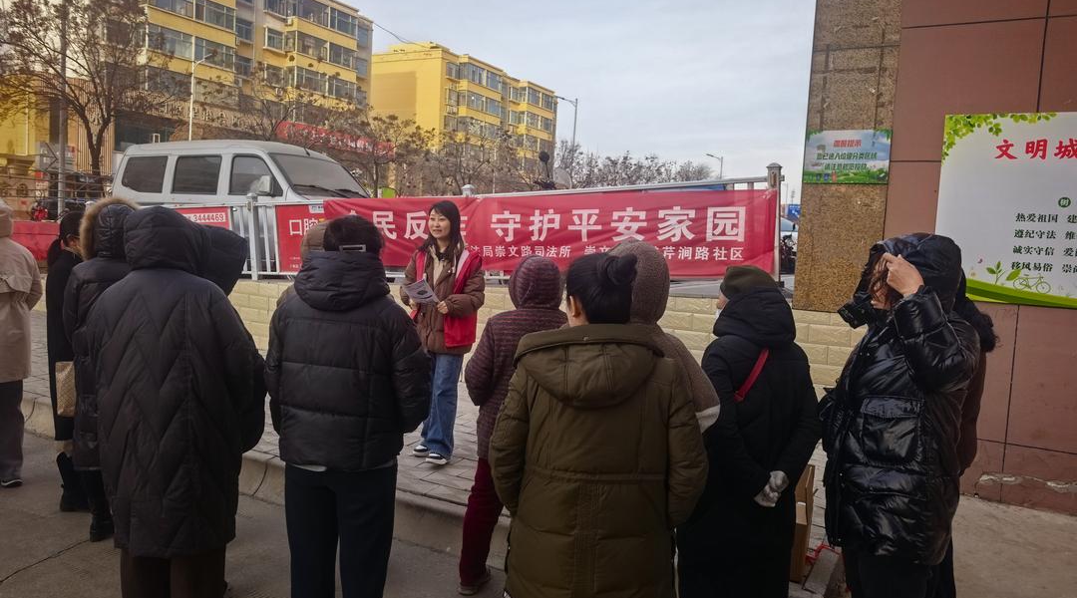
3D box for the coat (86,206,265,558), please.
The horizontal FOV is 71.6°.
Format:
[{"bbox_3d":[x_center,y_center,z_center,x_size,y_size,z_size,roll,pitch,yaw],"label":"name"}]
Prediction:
[{"bbox_3d":[-1.261,0.272,2.578,0.570,1.174,0.420,4,4,12],"label":"coat"}]

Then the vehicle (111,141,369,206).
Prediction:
[{"bbox_3d":[-4.247,-1.280,11.060,4.150,1.880,1.620,5,4,28],"label":"vehicle"}]

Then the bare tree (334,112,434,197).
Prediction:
[{"bbox_3d":[-6.636,-4.774,31.787,4.100,6.370,4.100,3,4,0],"label":"bare tree"}]

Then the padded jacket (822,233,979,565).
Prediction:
[{"bbox_3d":[1.254,0.333,2.582,0.470,1.116,0.520,3,4,0],"label":"padded jacket"}]

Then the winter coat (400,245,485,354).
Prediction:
[{"bbox_3d":[-0.611,-0.003,4.743,0.520,0.682,0.370,4,4,17],"label":"winter coat"}]

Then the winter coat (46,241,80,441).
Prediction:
[{"bbox_3d":[-2.510,0.233,4.021,0.360,1.027,0.480,2,4,-24],"label":"winter coat"}]

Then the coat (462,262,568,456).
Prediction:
[{"bbox_3d":[-0.055,0.256,3.361,0.540,0.890,0.360,3,4,3],"label":"coat"}]

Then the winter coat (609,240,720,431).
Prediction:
[{"bbox_3d":[0.378,0.219,2.726,0.560,0.859,0.380,3,4,-12],"label":"winter coat"}]

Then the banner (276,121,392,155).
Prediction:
[{"bbox_3d":[-17.341,-13.878,65.342,0.200,1.150,13.354,5,4,31],"label":"banner"}]

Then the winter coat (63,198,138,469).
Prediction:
[{"bbox_3d":[-2.086,0.153,3.655,0.540,1.299,0.400,2,4,-20],"label":"winter coat"}]

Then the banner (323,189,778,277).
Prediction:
[{"bbox_3d":[-0.232,-0.628,7.197,4.906,0.720,0.040,3,3,28],"label":"banner"}]

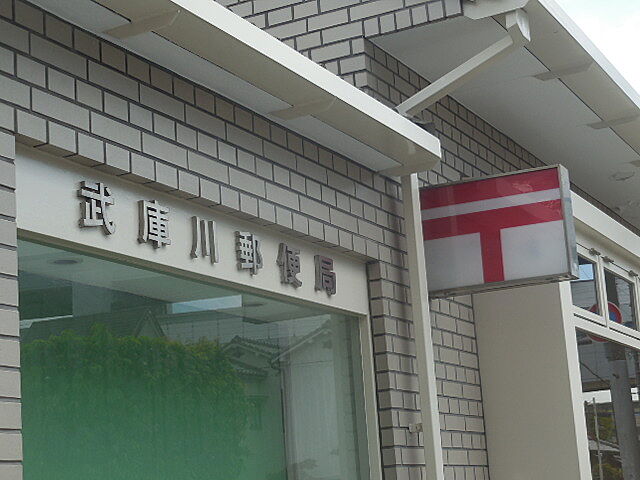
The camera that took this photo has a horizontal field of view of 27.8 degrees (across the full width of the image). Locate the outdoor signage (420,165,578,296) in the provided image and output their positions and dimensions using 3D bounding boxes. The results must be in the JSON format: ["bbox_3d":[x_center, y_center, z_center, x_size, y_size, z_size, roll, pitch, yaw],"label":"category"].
[{"bbox_3d":[0.691,-0.028,5.113,0.603,0.430,0.119,-9,-13,25],"label":"outdoor signage"}]

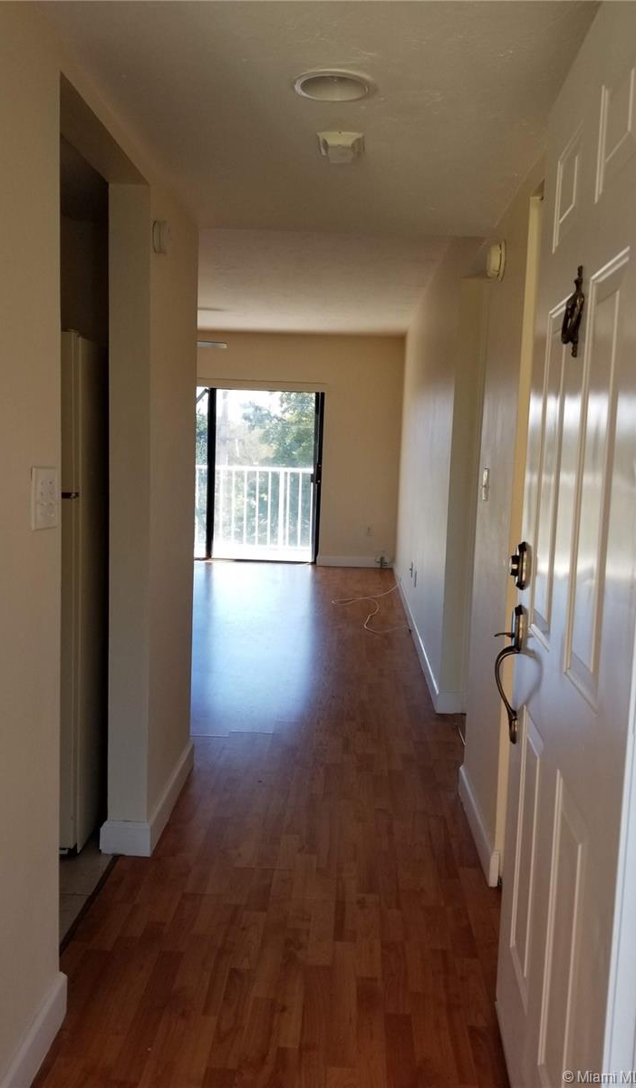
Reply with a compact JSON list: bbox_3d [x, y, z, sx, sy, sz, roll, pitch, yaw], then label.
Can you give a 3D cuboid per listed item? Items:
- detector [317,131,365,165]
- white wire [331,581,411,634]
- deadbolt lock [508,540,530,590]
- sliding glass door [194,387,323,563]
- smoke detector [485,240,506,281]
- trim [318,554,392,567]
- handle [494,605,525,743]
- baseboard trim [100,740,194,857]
[{"bbox_3d":[0.060,-1.047,2.163,0.122,0.045,0.120,2,6,2],"label":"detector"},{"bbox_3d":[0.446,0.518,7.141,0.659,0.025,2.336,2,6,2],"label":"white wire"},{"bbox_3d":[0.439,0.046,1.790,0.040,0.100,0.065,2,6,5],"label":"deadbolt lock"},{"bbox_3d":[-1.144,-0.808,9.557,2.400,1.999,0.100,2,6,2],"label":"sliding glass door"},{"bbox_3d":[0.595,-0.948,2.732,0.050,0.128,0.128,2,6,2],"label":"smoke detector"},{"bbox_3d":[0.444,0.209,9.507,0.900,0.110,0.018,2,6,2],"label":"trim"},{"bbox_3d":[0.424,0.291,1.818,0.053,0.300,0.060,2,6,5],"label":"handle"},{"bbox_3d":[-0.606,0.908,2.984,0.172,0.104,0.735,2,6,2],"label":"baseboard trim"}]

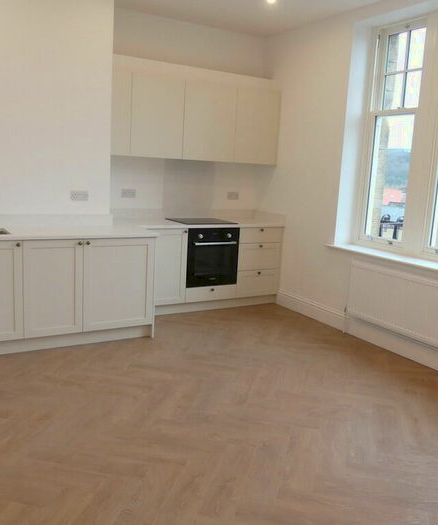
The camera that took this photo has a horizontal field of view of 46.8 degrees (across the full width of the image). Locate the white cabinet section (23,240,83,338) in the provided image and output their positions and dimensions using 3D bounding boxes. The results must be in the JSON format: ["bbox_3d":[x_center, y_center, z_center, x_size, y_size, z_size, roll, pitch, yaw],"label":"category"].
[{"bbox_3d":[-1.396,0.153,4.095,0.443,0.745,0.570,-3,11,-30],"label":"white cabinet section"}]

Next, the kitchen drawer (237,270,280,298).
[{"bbox_3d":[0.303,0.177,5.589,0.515,0.285,0.500,-3,12,-30],"label":"kitchen drawer"}]

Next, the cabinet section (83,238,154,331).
[{"bbox_3d":[-0.947,0.131,4.354,0.595,0.745,0.570,-3,11,-30],"label":"cabinet section"}]

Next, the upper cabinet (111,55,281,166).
[{"bbox_3d":[-0.255,-1.479,5.127,1.870,0.880,0.340,-3,12,-30],"label":"upper cabinet"}]

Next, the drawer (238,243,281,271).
[{"bbox_3d":[0.319,-0.105,5.538,0.515,0.282,0.500,-3,12,-30],"label":"drawer"}]

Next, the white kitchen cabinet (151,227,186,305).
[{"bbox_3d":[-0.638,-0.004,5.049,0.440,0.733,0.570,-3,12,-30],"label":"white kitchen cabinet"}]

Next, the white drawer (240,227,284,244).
[{"bbox_3d":[0.331,-0.325,5.498,0.515,0.156,0.500,-3,12,-30],"label":"white drawer"}]

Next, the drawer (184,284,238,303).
[{"bbox_3d":[-0.186,0.272,5.327,0.597,0.140,0.500,-3,12,-30],"label":"drawer"}]

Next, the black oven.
[{"bbox_3d":[-0.175,-0.092,5.274,0.595,0.590,0.550,-3,12,-30],"label":"black oven"}]

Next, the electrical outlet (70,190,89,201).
[{"bbox_3d":[-1.200,-0.572,4.343,0.148,0.081,0.015,-3,12,-30],"label":"electrical outlet"}]

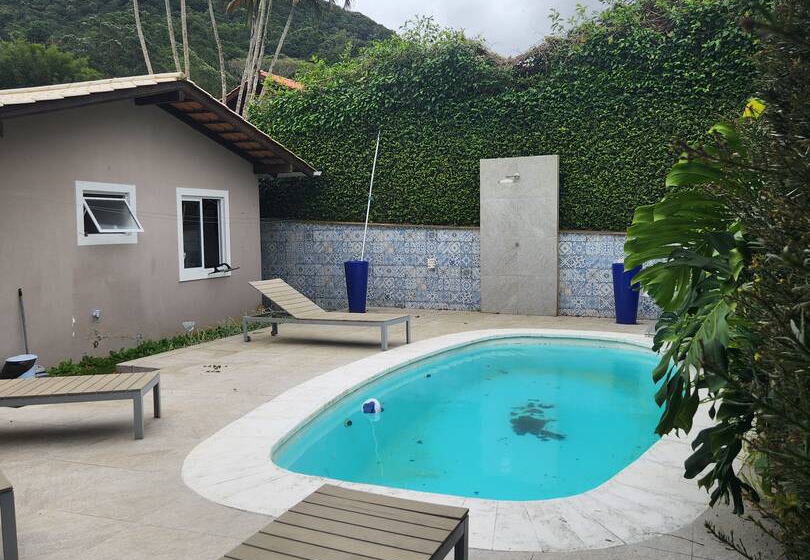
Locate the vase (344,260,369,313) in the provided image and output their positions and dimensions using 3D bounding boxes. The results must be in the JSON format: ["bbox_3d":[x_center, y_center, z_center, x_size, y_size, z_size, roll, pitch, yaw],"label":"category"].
[{"bbox_3d":[-0.770,0.115,11.647,0.407,0.820,0.407,-1,4,0],"label":"vase"}]

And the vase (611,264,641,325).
[{"bbox_3d":[3.109,0.195,10.035,0.417,0.822,0.417,1,4,24],"label":"vase"}]

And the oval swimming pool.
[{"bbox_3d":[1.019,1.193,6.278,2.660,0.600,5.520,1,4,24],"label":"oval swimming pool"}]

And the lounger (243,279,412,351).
[{"bbox_3d":[-0.953,0.389,8.552,1.931,0.730,0.614,1,5,25],"label":"lounger"}]

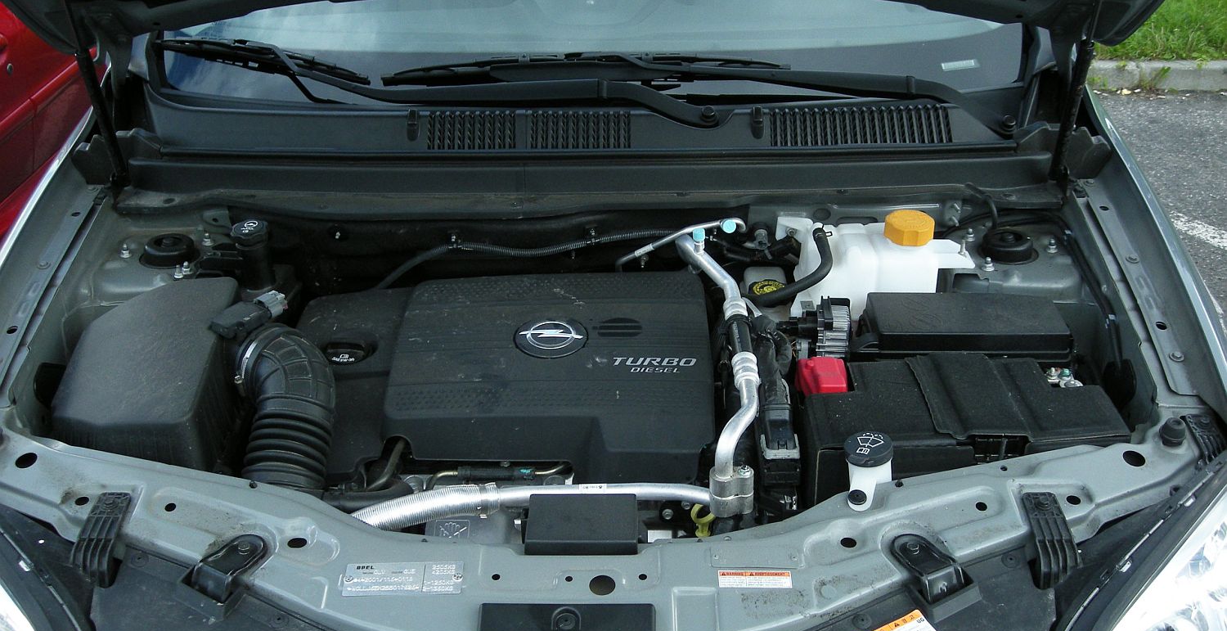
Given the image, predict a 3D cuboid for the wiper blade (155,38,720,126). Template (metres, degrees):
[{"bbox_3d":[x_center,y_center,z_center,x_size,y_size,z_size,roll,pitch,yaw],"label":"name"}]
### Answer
[{"bbox_3d":[-0.295,-0.358,1.865,0.890,0.060,0.110,7,33,11],"label":"wiper blade"}]

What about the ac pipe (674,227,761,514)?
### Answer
[{"bbox_3d":[0.119,0.049,1.454,0.080,0.100,0.470,0,33,0],"label":"ac pipe"}]

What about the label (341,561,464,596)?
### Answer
[{"bbox_3d":[-0.198,0.248,1.170,0.110,0.002,0.039,-1,38,-2],"label":"label"}]

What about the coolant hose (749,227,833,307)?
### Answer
[{"bbox_3d":[0.226,-0.057,1.594,0.110,0.080,0.100,0,33,0],"label":"coolant hose"}]

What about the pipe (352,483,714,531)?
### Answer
[{"bbox_3d":[-0.080,0.192,1.258,0.370,0.045,0.065,-3,33,-4],"label":"pipe"}]

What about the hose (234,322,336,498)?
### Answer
[{"bbox_3d":[-0.372,0.116,1.413,0.120,0.145,0.240,0,33,0],"label":"hose"}]

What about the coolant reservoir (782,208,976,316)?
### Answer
[{"bbox_3d":[0.342,-0.060,1.639,0.250,0.190,0.165,0,33,0],"label":"coolant reservoir"}]

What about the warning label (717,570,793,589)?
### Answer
[{"bbox_3d":[0.134,0.249,1.170,0.070,0.002,0.020,2,38,3],"label":"warning label"}]

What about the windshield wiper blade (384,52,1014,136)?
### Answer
[{"bbox_3d":[0.117,-0.326,1.814,0.930,0.075,0.100,0,33,0],"label":"windshield wiper blade"}]

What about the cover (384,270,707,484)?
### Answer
[{"bbox_3d":[-0.072,0.065,1.458,0.365,0.100,0.340,0,33,0],"label":"cover"}]

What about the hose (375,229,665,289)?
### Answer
[{"bbox_3d":[-0.125,-0.079,1.711,0.400,0.065,0.100,0,33,0],"label":"hose"}]

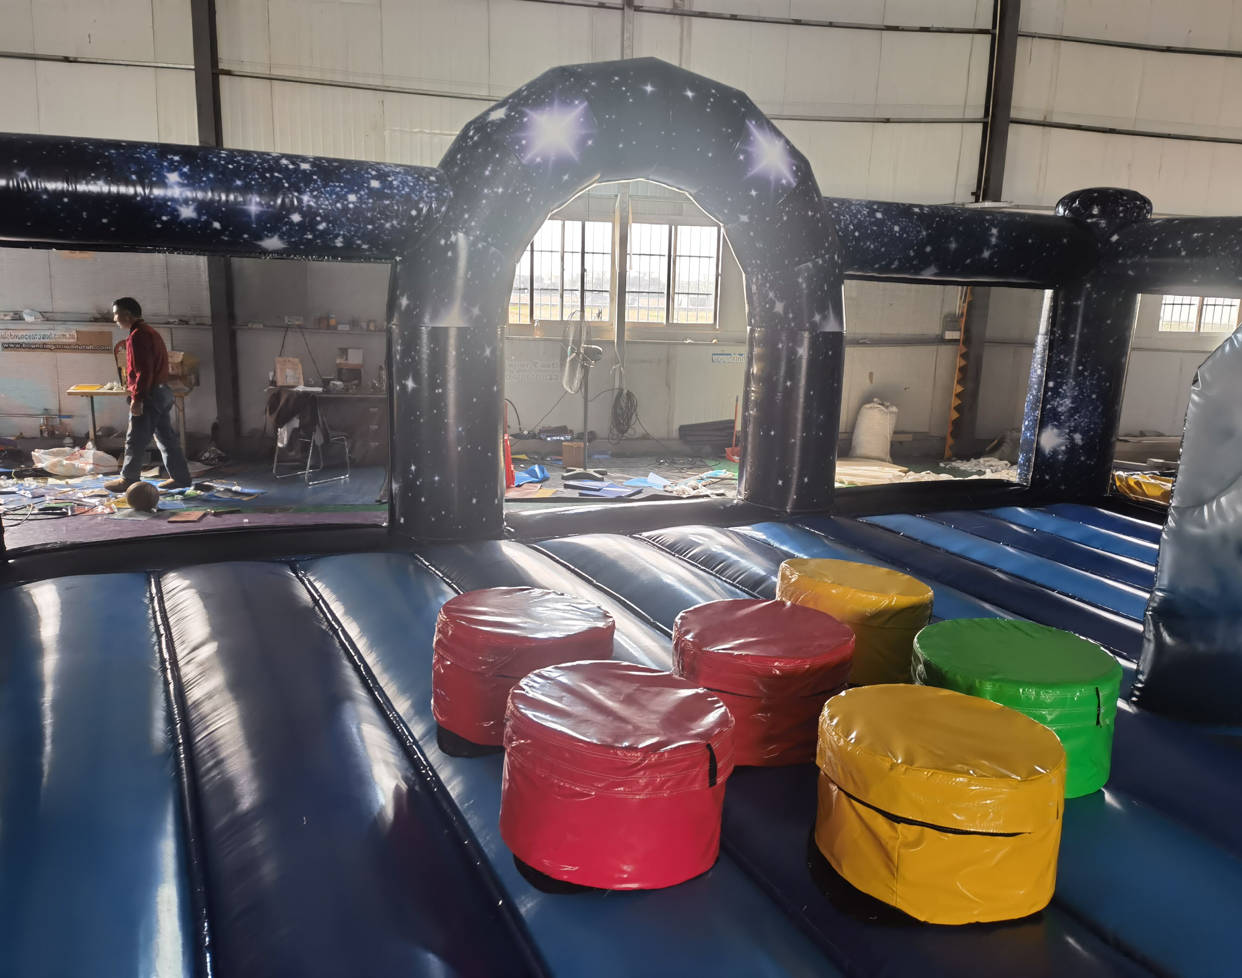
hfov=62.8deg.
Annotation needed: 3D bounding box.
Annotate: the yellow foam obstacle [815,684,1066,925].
[{"bbox_3d":[0.818,0.791,2.662,0.615,0.350,0.615,2,12,0],"label":"yellow foam obstacle"}]

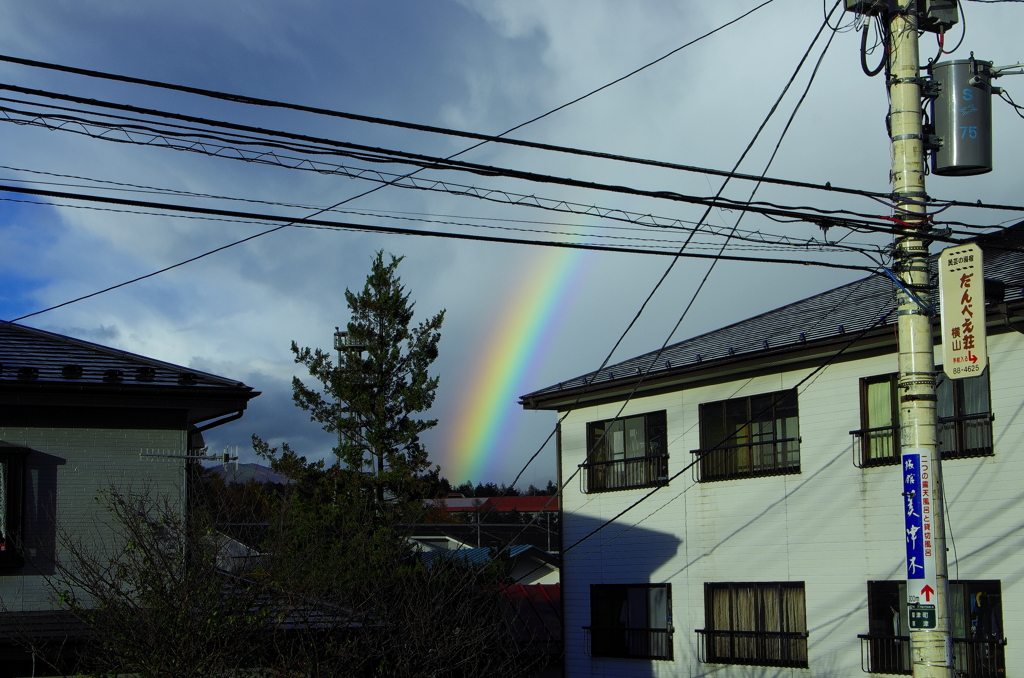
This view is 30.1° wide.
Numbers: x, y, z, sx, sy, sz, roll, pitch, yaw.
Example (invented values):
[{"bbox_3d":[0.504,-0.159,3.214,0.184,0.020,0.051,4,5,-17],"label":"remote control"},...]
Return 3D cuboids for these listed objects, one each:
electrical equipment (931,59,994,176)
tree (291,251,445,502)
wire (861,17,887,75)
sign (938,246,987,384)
[{"bbox_3d":[4.193,-2.048,17.700,0.580,1.040,0.580,-1,-7,0],"label":"electrical equipment"},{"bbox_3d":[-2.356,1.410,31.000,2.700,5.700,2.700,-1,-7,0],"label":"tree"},{"bbox_3d":[3.384,-2.729,17.800,0.250,0.570,0.120,0,-7,-8],"label":"wire"},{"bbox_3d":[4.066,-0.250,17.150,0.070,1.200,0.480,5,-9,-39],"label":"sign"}]

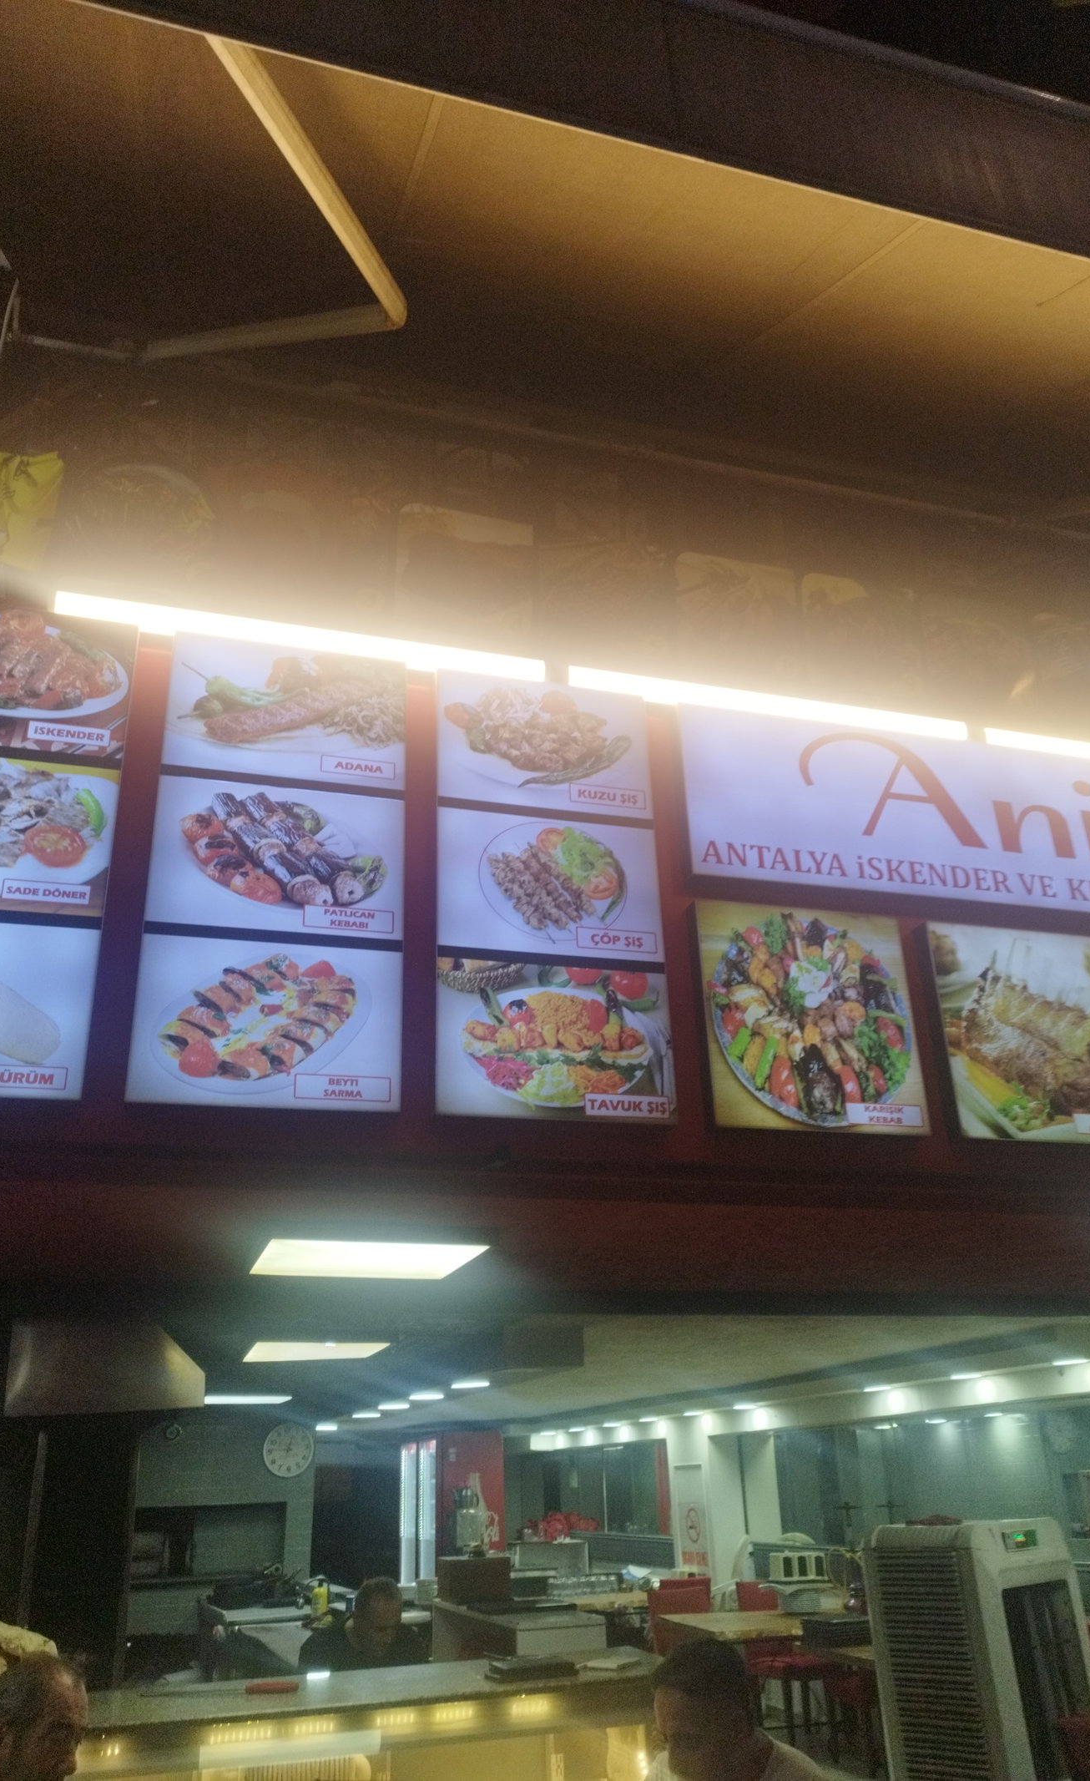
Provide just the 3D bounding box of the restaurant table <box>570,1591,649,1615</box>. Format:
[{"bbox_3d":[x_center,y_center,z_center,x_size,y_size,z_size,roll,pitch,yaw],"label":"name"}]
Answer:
[{"bbox_3d":[0.688,5.278,8.457,1.150,0.750,0.830,5,-26,-16],"label":"restaurant table"}]

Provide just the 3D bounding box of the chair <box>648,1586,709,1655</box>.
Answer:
[{"bbox_3d":[0.949,4.785,7.581,0.440,0.900,0.530,5,-26,-16],"label":"chair"}]

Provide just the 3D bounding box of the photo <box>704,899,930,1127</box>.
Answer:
[{"bbox_3d":[0.644,0.321,3.045,0.567,0.567,0.070,5,-26,-16],"label":"photo"}]

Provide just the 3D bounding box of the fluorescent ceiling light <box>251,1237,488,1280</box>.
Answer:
[{"bbox_3d":[-0.499,1.010,3.434,0.600,0.050,0.620,5,-26,-16],"label":"fluorescent ceiling light"}]

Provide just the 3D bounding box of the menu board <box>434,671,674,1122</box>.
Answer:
[{"bbox_3d":[0.003,-0.002,2.985,0.554,1.140,0.070,5,-26,-16],"label":"menu board"}]

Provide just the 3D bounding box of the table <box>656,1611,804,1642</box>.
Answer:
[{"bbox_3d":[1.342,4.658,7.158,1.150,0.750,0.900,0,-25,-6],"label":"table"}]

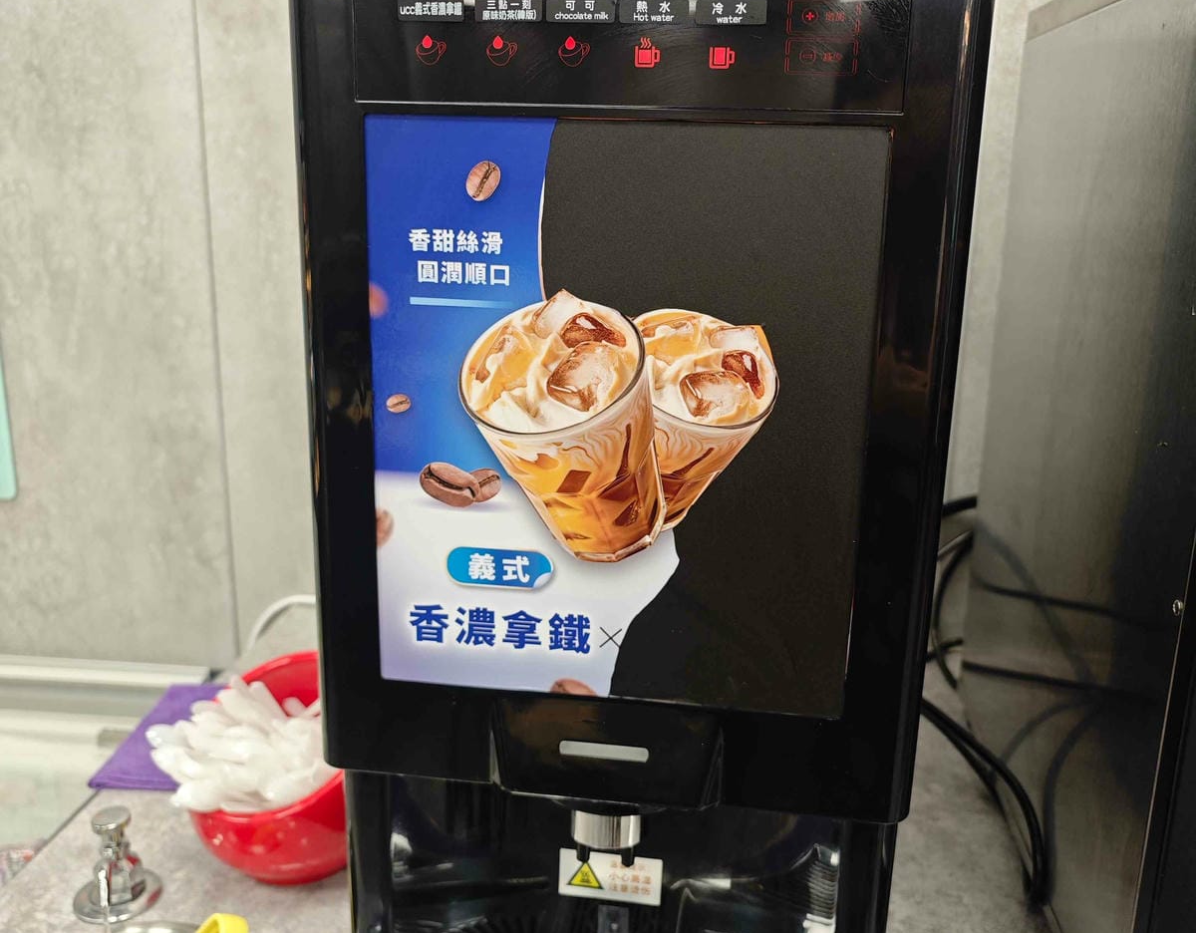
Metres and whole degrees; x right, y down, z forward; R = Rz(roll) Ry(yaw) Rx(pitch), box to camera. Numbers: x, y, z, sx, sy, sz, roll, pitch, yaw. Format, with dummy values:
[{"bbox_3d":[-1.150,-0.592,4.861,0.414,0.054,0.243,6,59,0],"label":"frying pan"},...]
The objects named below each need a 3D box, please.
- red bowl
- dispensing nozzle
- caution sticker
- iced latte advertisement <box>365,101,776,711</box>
[{"bbox_3d":[-0.224,0.226,0.806,0.171,0.149,0.171,1,14,0],"label":"red bowl"},{"bbox_3d":[0.006,0.193,0.562,0.037,0.040,0.037,3,14,7],"label":"dispensing nozzle"},{"bbox_3d":[0.008,0.249,0.641,0.062,0.031,0.002,3,14,7],"label":"caution sticker"},{"bbox_3d":[-0.012,-0.019,0.501,0.193,0.275,0.002,3,14,7],"label":"iced latte advertisement"}]

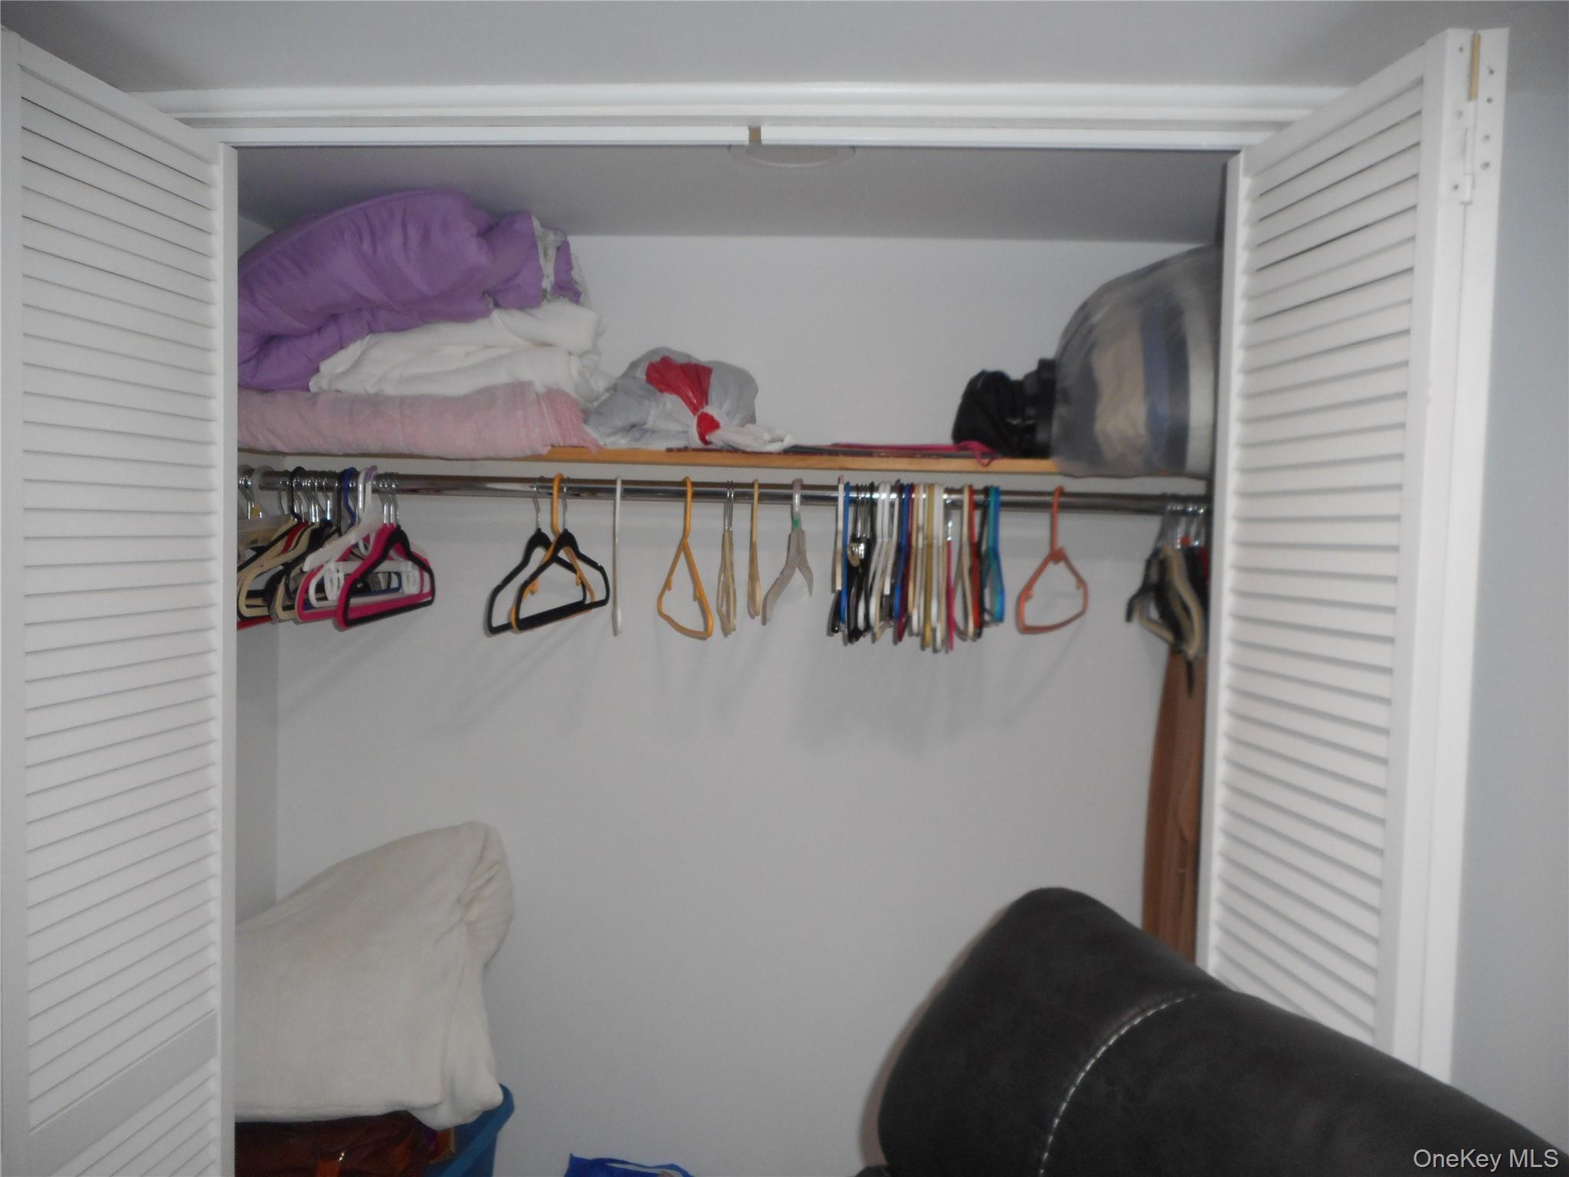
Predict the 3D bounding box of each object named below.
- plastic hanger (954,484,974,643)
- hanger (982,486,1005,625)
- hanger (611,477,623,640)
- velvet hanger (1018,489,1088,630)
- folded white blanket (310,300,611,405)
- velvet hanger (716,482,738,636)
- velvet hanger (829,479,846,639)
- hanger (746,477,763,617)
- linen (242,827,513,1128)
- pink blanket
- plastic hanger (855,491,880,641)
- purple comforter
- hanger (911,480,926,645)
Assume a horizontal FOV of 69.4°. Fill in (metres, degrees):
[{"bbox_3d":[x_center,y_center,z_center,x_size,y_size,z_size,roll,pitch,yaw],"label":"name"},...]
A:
[{"bbox_3d":[0.271,-0.045,1.717,0.012,0.224,0.410,2,3,6],"label":"plastic hanger"},{"bbox_3d":[0.343,-0.063,1.852,0.014,0.208,0.430,2,3,7],"label":"hanger"},{"bbox_3d":[-0.279,-0.063,1.890,0.010,0.243,0.410,1,3,-8],"label":"hanger"},{"bbox_3d":[0.410,-0.047,1.708,0.012,0.214,0.410,3,3,25],"label":"velvet hanger"},{"bbox_3d":[-0.554,-0.407,2.010,0.530,0.155,0.320,2,3,3],"label":"folded white blanket"},{"bbox_3d":[-0.086,-0.054,1.740,0.012,0.224,0.420,1,3,-5],"label":"velvet hanger"},{"bbox_3d":[0.090,-0.063,1.867,0.012,0.240,0.430,2,3,4],"label":"velvet hanger"},{"bbox_3d":[-0.044,-0.067,1.737,0.012,0.199,0.400,1,3,-3],"label":"hanger"},{"bbox_3d":[-0.724,0.633,1.958,0.535,0.445,0.330,2,3,3],"label":"linen"},{"bbox_3d":[-0.625,-0.285,2.015,0.655,0.117,0.330,2,3,3],"label":"pink blanket"},{"bbox_3d":[0.127,-0.047,1.726,0.012,0.224,0.420,2,3,7],"label":"plastic hanger"},{"bbox_3d":[-0.617,-0.445,1.795,0.580,0.310,0.380,2,3,4],"label":"purple comforter"},{"bbox_3d":[0.205,-0.046,1.721,0.012,0.226,0.410,2,3,7],"label":"hanger"}]

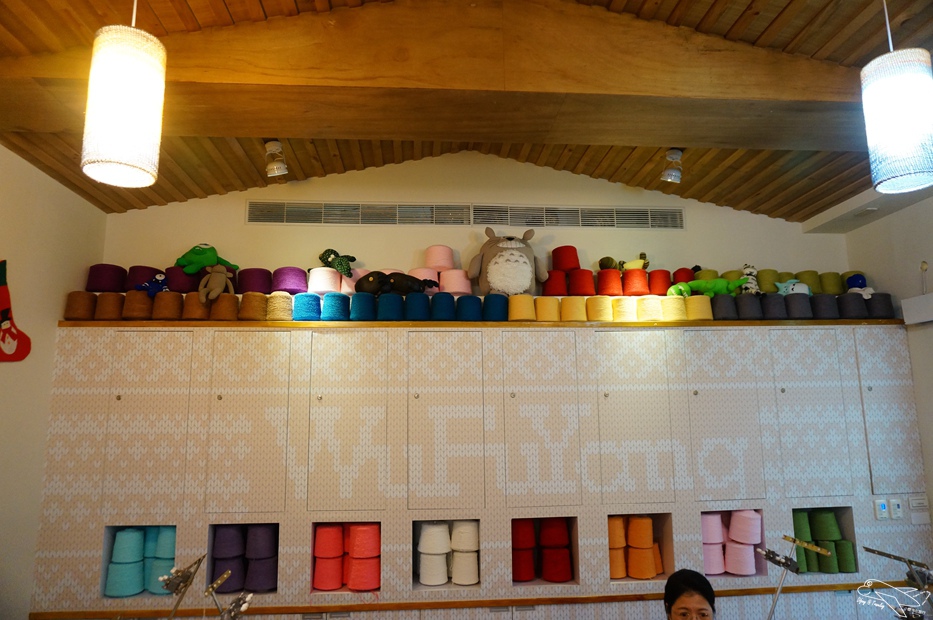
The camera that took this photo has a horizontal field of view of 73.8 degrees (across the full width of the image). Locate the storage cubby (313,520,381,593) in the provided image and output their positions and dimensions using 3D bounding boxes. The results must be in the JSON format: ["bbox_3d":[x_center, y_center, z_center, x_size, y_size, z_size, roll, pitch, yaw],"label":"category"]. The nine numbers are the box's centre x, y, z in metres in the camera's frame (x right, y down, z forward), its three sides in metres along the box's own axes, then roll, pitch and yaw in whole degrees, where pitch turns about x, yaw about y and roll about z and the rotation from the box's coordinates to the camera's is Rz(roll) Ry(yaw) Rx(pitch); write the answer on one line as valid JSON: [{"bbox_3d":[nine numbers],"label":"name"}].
[{"bbox_3d":[-0.672,1.380,3.575,0.374,0.370,0.370,0,-8,-5],"label":"storage cubby"}]

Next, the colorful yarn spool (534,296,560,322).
[{"bbox_3d":[0.496,0.012,3.807,0.152,0.155,0.152,0,-10,-4],"label":"colorful yarn spool"}]

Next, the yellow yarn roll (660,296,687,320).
[{"bbox_3d":[1.370,0.006,4.117,0.168,0.175,0.168,0,-9,-5],"label":"yellow yarn roll"}]

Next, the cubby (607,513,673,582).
[{"bbox_3d":[0.980,1.380,3.702,0.378,0.370,0.380,0,-10,-4],"label":"cubby"}]

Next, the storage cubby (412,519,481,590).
[{"bbox_3d":[-0.125,1.383,3.624,0.375,0.369,0.370,0,-8,-5],"label":"storage cubby"}]

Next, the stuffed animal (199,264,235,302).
[{"bbox_3d":[-1.474,-0.149,3.667,0.203,0.239,0.160,0,-8,-5],"label":"stuffed animal"}]

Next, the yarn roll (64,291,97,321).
[{"bbox_3d":[-2.241,-0.008,3.628,0.170,0.181,0.170,0,-10,-4],"label":"yarn roll"}]

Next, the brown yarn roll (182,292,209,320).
[{"bbox_3d":[-1.676,-0.009,3.866,0.167,0.186,0.167,0,-9,-5],"label":"brown yarn roll"}]

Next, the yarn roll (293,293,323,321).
[{"bbox_3d":[-1.004,-0.004,3.929,0.174,0.185,0.174,0,-9,-5],"label":"yarn roll"}]

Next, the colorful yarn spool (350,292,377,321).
[{"bbox_3d":[-0.651,-0.005,3.955,0.169,0.188,0.169,0,-9,-5],"label":"colorful yarn spool"}]

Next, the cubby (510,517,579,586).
[{"bbox_3d":[0.429,1.382,3.659,0.378,0.370,0.380,0,-10,-4],"label":"cubby"}]

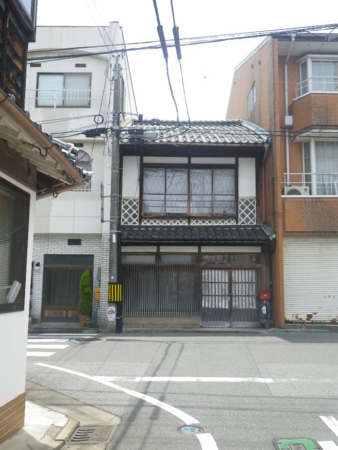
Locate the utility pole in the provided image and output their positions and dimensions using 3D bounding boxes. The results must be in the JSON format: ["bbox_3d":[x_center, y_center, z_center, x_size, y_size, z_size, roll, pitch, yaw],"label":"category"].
[{"bbox_3d":[-1.535,-1.095,12.648,0.310,8.150,0.310,0,-8,0],"label":"utility pole"}]

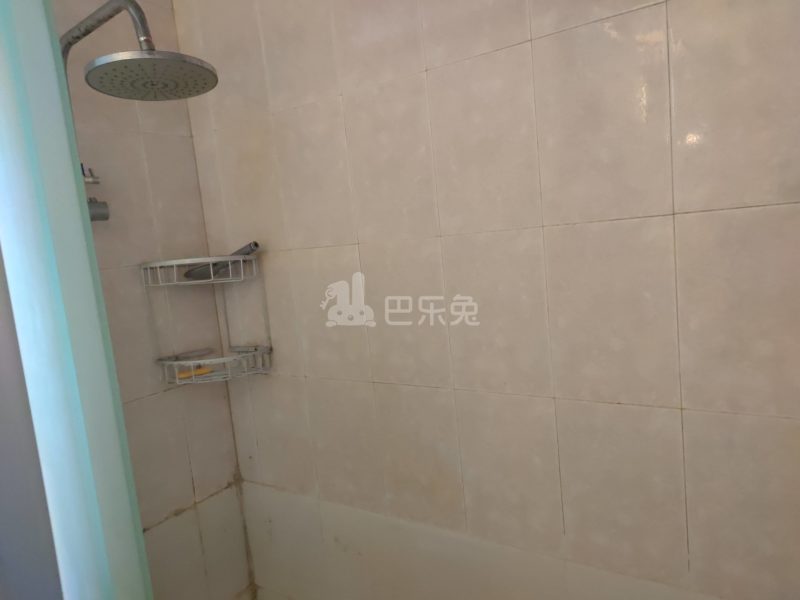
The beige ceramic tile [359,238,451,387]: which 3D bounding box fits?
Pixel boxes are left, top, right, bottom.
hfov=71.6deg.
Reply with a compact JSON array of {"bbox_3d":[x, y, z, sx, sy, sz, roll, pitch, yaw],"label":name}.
[{"bbox_3d":[0.013,0.028,1.140,0.202,0.304,0.010,-1,8,34],"label":"beige ceramic tile"}]

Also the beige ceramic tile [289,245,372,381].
[{"bbox_3d":[-0.155,0.031,1.253,0.202,0.304,0.010,-1,8,34],"label":"beige ceramic tile"}]

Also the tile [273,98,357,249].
[{"bbox_3d":[-0.183,-0.267,1.205,0.200,0.300,0.010,-1,8,34],"label":"tile"}]

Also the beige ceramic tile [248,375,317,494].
[{"bbox_3d":[-0.289,0.333,1.390,0.200,0.300,0.010,-1,8,34],"label":"beige ceramic tile"}]

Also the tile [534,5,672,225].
[{"bbox_3d":[0.315,-0.276,0.871,0.200,0.300,0.010,-1,8,34],"label":"tile"}]

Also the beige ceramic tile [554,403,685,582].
[{"bbox_3d":[0.374,0.320,0.941,0.200,0.300,0.010,-1,8,34],"label":"beige ceramic tile"}]

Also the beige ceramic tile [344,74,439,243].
[{"bbox_3d":[-0.018,-0.270,1.096,0.200,0.300,0.010,-1,8,34],"label":"beige ceramic tile"}]

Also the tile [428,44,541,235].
[{"bbox_3d":[0.149,-0.273,0.982,0.200,0.300,0.010,-1,8,34],"label":"tile"}]

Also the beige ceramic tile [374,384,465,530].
[{"bbox_3d":[0.041,0.326,1.167,0.200,0.300,0.010,-1,8,34],"label":"beige ceramic tile"}]

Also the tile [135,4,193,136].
[{"bbox_3d":[-0.584,-0.551,1.335,0.010,0.304,0.142,-1,8,34],"label":"tile"}]

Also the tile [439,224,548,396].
[{"bbox_3d":[0.181,0.025,1.028,0.202,0.304,0.010,-1,8,34],"label":"tile"}]

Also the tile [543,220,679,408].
[{"bbox_3d":[0.345,0.022,0.907,0.200,0.300,0.010,-1,8,34],"label":"tile"}]

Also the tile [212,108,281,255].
[{"bbox_3d":[-0.350,-0.264,1.321,0.200,0.300,0.010,-1,8,34],"label":"tile"}]

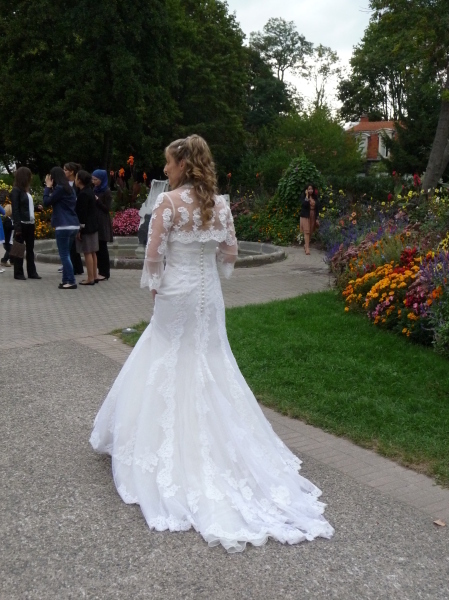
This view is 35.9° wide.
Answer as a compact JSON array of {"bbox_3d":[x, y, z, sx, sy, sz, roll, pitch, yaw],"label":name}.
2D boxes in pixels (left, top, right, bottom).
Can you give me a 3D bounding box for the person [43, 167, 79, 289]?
[{"bbox_3d":[-2.240,-0.972,9.464,0.500,1.660,0.500,5,10,27],"label":"person"}]

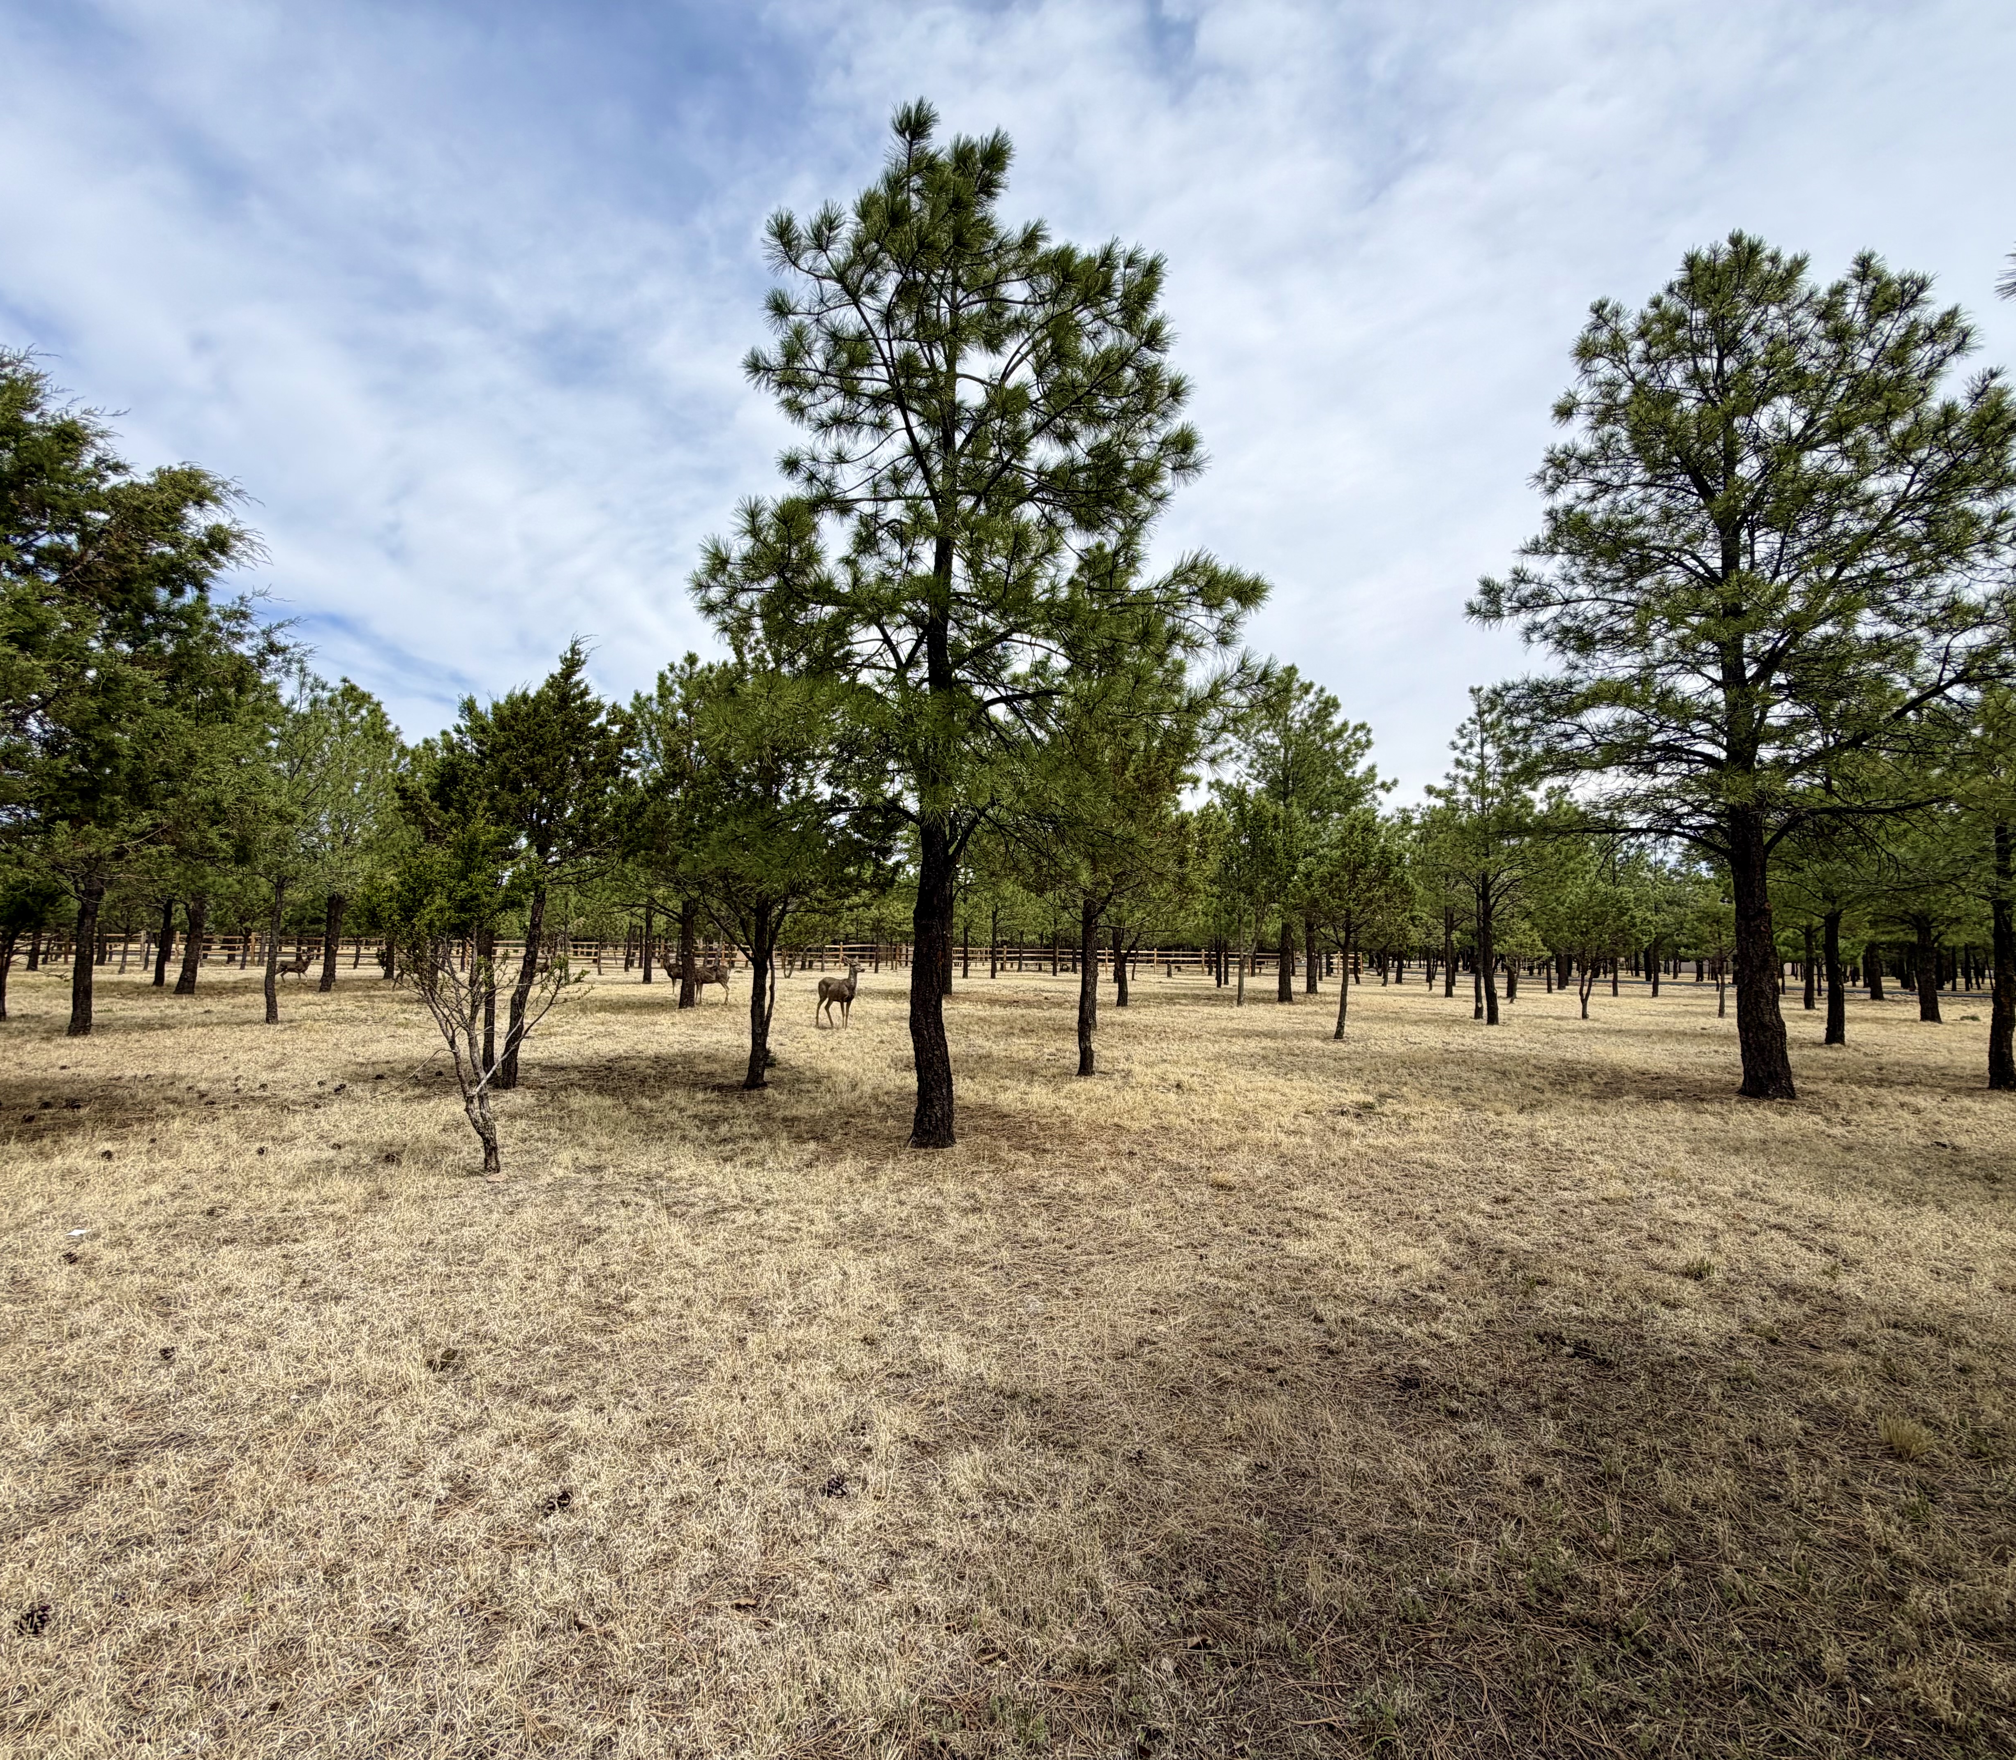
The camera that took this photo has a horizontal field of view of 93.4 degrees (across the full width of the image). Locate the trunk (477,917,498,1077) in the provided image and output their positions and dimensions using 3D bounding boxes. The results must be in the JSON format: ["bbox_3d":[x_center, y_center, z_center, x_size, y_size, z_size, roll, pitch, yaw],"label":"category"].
[{"bbox_3d":[-6.001,1.339,10.958,0.210,1.810,0.190,3,-4,-28],"label":"trunk"}]

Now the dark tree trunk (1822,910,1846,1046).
[{"bbox_3d":[14.695,1.729,16.930,0.288,2.380,0.266,-3,-5,41],"label":"dark tree trunk"}]

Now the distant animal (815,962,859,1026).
[{"bbox_3d":[-3.167,2.140,17.809,1.050,1.280,0.400,-1,-4,26],"label":"distant animal"}]

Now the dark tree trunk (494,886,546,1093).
[{"bbox_3d":[-5.173,1.130,10.186,0.350,2.165,0.252,3,-4,-27],"label":"dark tree trunk"}]

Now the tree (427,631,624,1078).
[{"bbox_3d":[-5.240,-0.206,10.354,1.980,4.815,1.881,2,-4,-27],"label":"tree"}]

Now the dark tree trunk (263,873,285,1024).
[{"bbox_3d":[-13.223,1.245,17.225,0.271,2.663,0.221,4,-5,-37],"label":"dark tree trunk"}]

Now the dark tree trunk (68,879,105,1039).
[{"bbox_3d":[-14.393,1.210,14.925,0.346,2.396,0.300,4,-5,-44],"label":"dark tree trunk"}]

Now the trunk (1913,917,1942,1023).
[{"bbox_3d":[21.946,2.150,22.721,0.437,2.499,0.390,-3,-5,44],"label":"trunk"}]

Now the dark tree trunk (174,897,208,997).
[{"bbox_3d":[-21.646,1.707,25.259,0.561,2.588,0.490,4,-5,-41],"label":"dark tree trunk"}]

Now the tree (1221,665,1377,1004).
[{"bbox_3d":[8.388,-1.401,27.312,4.500,9.759,4.500,0,-4,17],"label":"tree"}]

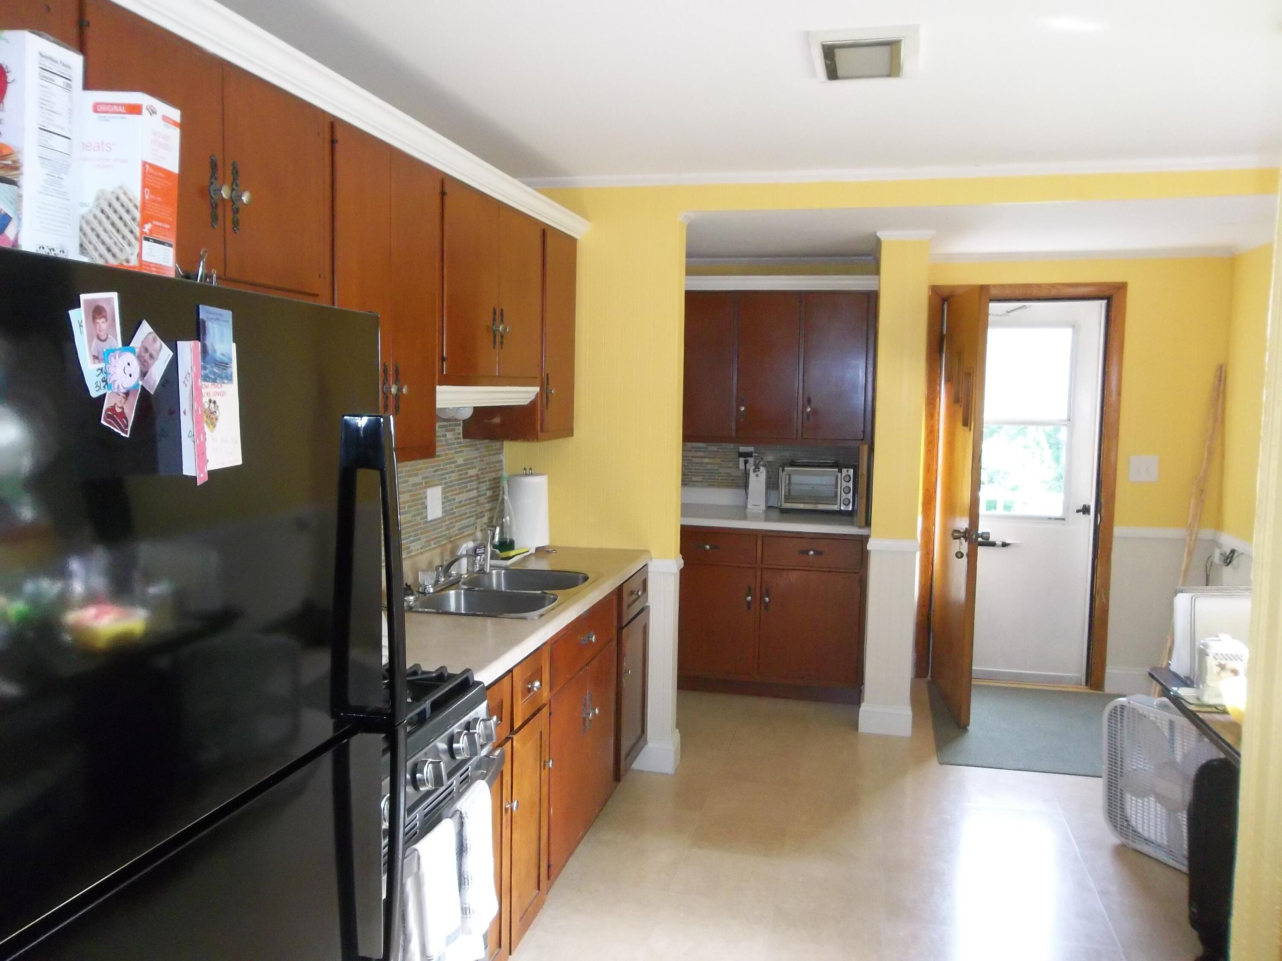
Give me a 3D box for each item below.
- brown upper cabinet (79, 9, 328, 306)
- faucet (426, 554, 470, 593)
[{"bbox_3d":[-0.902,-0.564,1.884,0.305,0.440,0.720,2,5,13],"label":"brown upper cabinet"},{"bbox_3d":[-0.615,0.290,3.310,0.170,0.115,0.260,2,5,12],"label":"faucet"}]

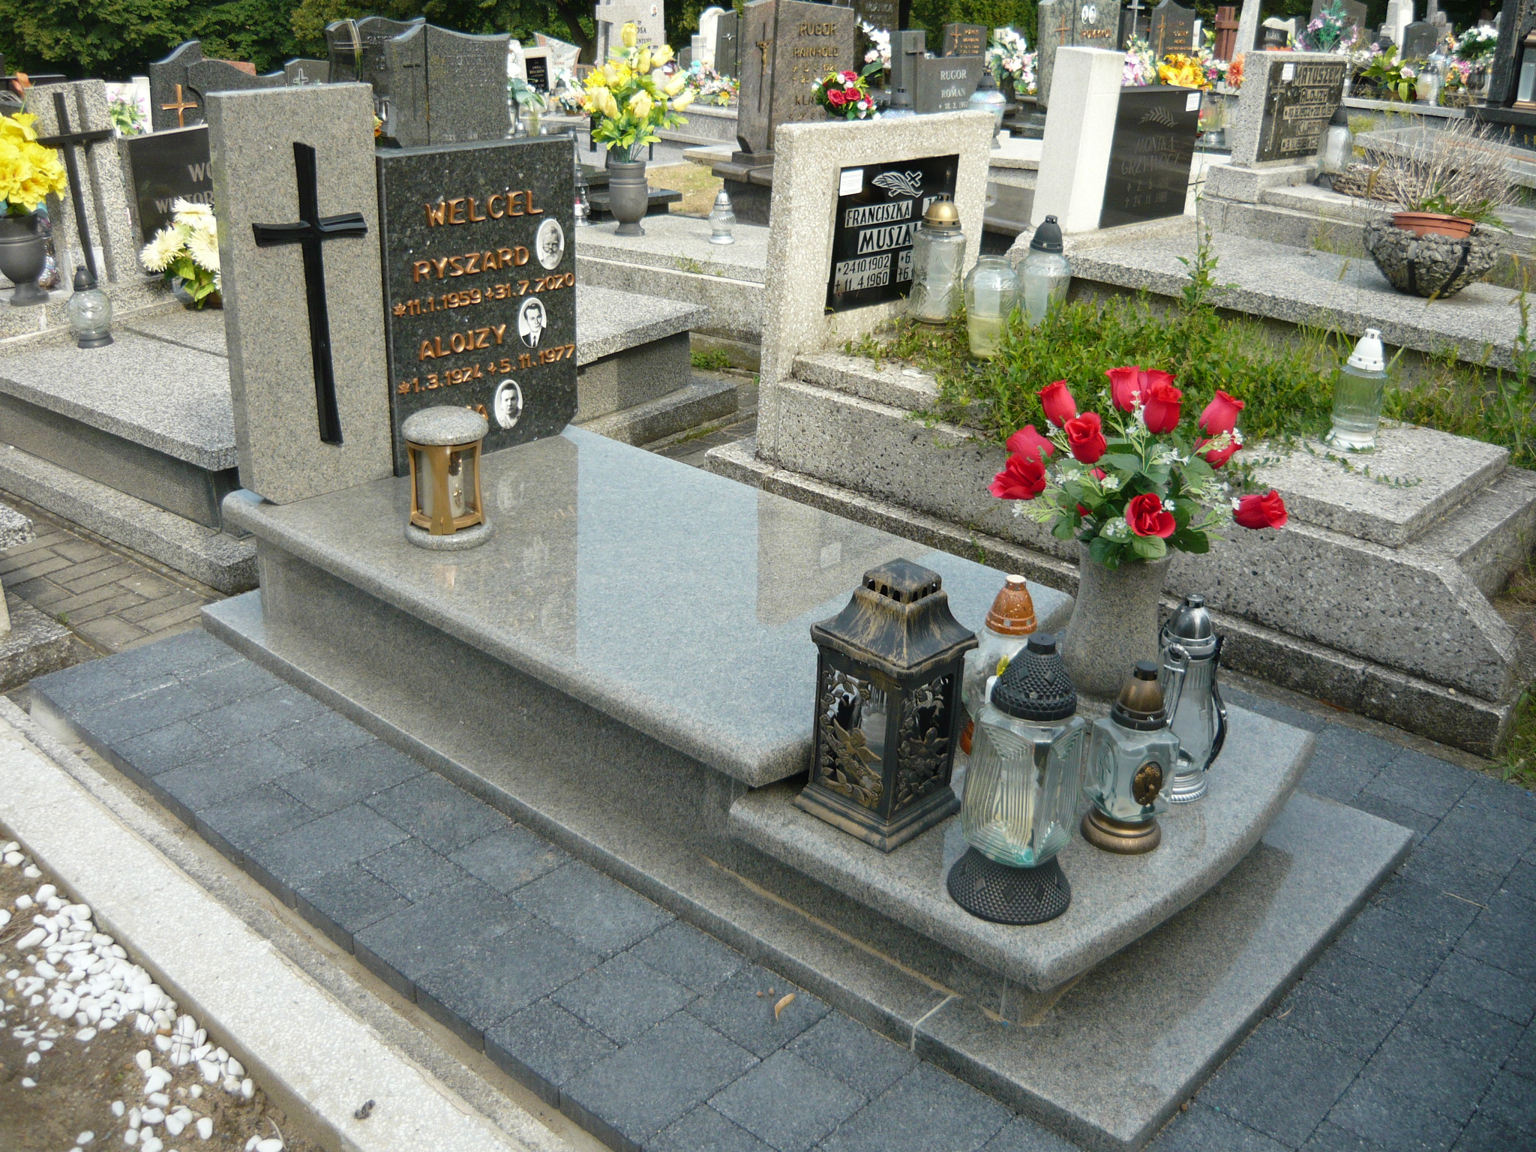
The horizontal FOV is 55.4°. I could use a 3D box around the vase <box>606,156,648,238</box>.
[{"bbox_3d":[-0.562,-1.537,5.939,0.154,0.272,0.154,2,23,-1],"label":"vase"}]

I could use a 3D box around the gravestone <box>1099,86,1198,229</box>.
[{"bbox_3d":[1.417,-1.613,5.622,0.128,0.480,0.665,21,29,37],"label":"gravestone"}]

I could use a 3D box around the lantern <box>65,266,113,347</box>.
[{"bbox_3d":[-1.939,-0.779,4.197,0.124,0.203,0.124,21,29,37],"label":"lantern"}]

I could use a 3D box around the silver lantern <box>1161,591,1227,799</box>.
[{"bbox_3d":[0.684,0.192,2.353,0.119,0.340,0.110,10,24,17],"label":"silver lantern"}]

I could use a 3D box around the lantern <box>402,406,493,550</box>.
[{"bbox_3d":[-0.626,-0.200,2.855,0.165,0.261,0.165,1,22,0],"label":"lantern"}]

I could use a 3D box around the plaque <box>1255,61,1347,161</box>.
[{"bbox_3d":[2.152,-1.876,5.900,0.035,0.390,0.710,21,30,40],"label":"plaque"}]

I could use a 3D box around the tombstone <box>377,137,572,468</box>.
[{"bbox_3d":[-0.653,-0.611,3.294,0.080,0.690,0.520,20,29,38],"label":"tombstone"}]

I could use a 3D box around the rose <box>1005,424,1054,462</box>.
[{"bbox_3d":[0.463,-0.232,2.586,0.077,0.071,0.071,38,23,33],"label":"rose"}]

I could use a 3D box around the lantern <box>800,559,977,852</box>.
[{"bbox_3d":[0.178,0.176,2.188,0.182,0.391,0.182,21,29,37],"label":"lantern"}]

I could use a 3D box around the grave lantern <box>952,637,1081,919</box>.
[{"bbox_3d":[0.352,0.260,2.012,0.175,0.388,0.175,-18,31,-40],"label":"grave lantern"}]

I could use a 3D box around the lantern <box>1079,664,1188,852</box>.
[{"bbox_3d":[0.547,0.256,2.182,0.120,0.278,0.120,-6,24,-19],"label":"lantern"}]

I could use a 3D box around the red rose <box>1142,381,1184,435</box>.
[{"bbox_3d":[0.628,-0.267,2.330,0.065,0.075,0.065,10,34,13],"label":"red rose"}]

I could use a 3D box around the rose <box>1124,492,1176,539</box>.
[{"bbox_3d":[0.649,-0.103,2.481,0.084,0.071,0.077,9,24,13],"label":"rose"}]

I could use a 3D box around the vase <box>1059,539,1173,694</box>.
[{"bbox_3d":[0.648,0.071,2.722,0.181,0.268,0.181,9,24,13],"label":"vase"}]

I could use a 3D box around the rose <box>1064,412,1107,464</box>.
[{"bbox_3d":[0.512,-0.222,2.360,0.067,0.075,0.067,-5,39,16],"label":"rose"}]

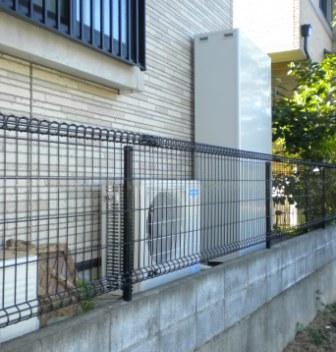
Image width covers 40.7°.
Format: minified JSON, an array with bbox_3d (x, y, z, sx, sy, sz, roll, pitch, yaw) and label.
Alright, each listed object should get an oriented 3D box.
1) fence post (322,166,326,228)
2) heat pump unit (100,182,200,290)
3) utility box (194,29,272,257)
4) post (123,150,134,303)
[{"bbox_3d":[1.925,0.261,5.606,0.040,0.760,0.040,-1,-1,32],"label":"fence post"},{"bbox_3d":[-0.079,0.374,3.068,0.297,0.685,0.825,-1,-1,28],"label":"heat pump unit"},{"bbox_3d":[0.699,-0.236,4.640,0.440,2.150,1.085,-1,-1,28],"label":"utility box"},{"bbox_3d":[-0.195,0.224,2.215,0.040,0.760,0.040,-1,-1,32],"label":"post"}]

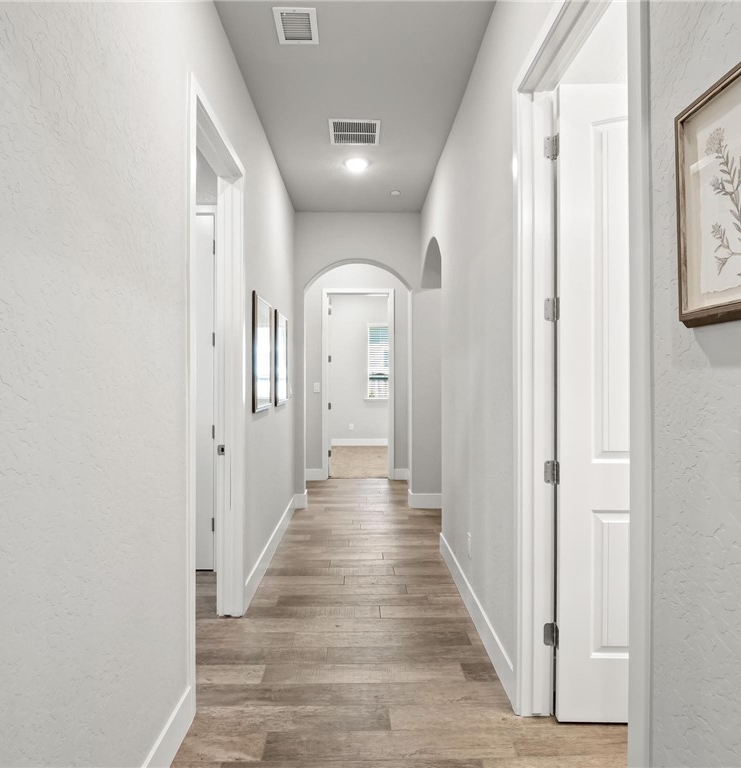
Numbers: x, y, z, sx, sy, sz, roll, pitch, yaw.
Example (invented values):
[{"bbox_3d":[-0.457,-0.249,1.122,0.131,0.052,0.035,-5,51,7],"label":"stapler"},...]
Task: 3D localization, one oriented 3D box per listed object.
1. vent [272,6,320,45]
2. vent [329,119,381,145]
[{"bbox_3d":[-0.358,-1.752,2.320,0.204,0.020,0.238,0,0,-1],"label":"vent"},{"bbox_3d":[-0.106,-1.752,3.303,0.348,0.020,0.345,0,0,-1],"label":"vent"}]

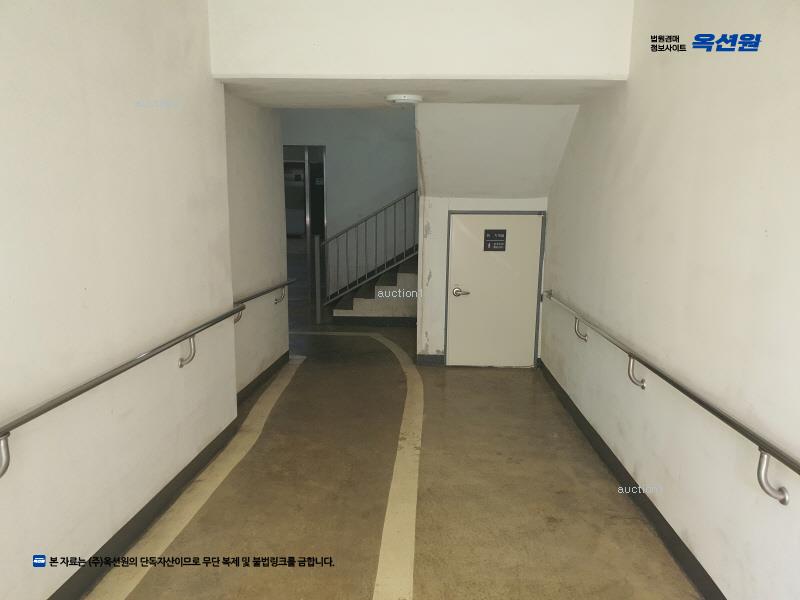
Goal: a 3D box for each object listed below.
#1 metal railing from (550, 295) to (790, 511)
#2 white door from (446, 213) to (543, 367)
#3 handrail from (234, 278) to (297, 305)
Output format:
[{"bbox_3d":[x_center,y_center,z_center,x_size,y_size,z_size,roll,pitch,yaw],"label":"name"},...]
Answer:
[{"bbox_3d":[1.230,0.316,3.420,0.115,0.218,4.100,1,8,3],"label":"metal railing"},{"bbox_3d":[0.933,-0.073,6.004,0.893,1.544,0.060,1,11,3],"label":"white door"},{"bbox_3d":[-1.201,0.012,5.396,0.115,0.218,1.850,1,8,3],"label":"handrail"}]

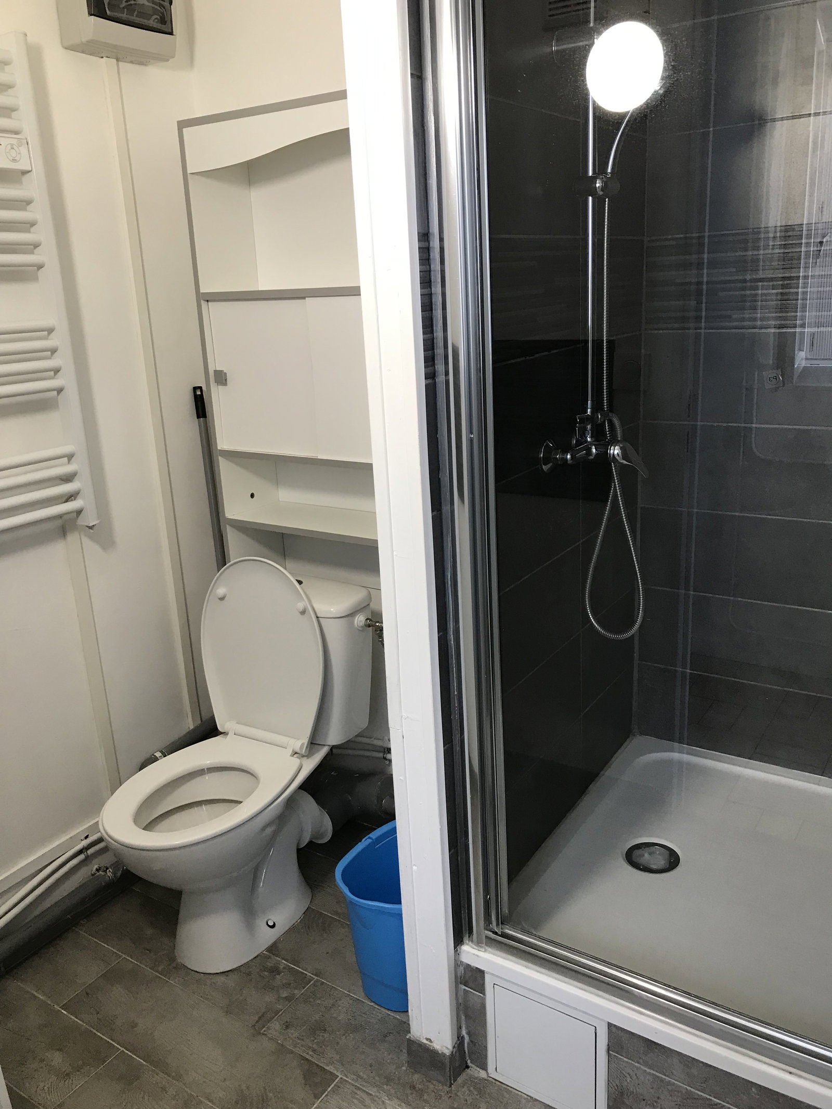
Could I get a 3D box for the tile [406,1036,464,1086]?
[{"bbox_3d":[0.038,0.963,1.735,0.098,0.081,0.062,8,20,32],"label":"tile"}]

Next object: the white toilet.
[{"bbox_3d":[-0.424,0.470,2.095,0.390,0.865,0.690,7,19,30],"label":"white toilet"}]

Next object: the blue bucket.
[{"bbox_3d":[-0.007,0.787,1.974,0.270,0.285,0.340,8,20,32],"label":"blue bucket"}]

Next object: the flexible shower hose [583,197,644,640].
[{"bbox_3d":[0.393,-0.231,1.736,0.130,0.870,0.090,8,20,32],"label":"flexible shower hose"}]

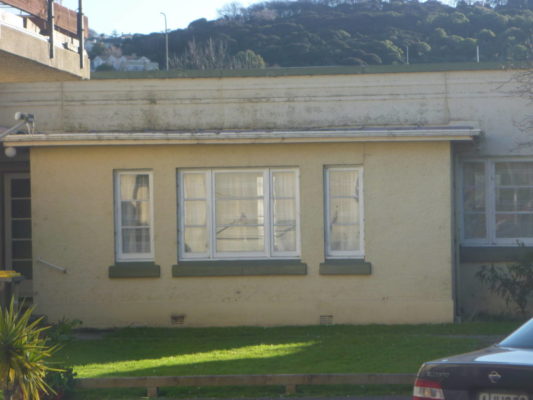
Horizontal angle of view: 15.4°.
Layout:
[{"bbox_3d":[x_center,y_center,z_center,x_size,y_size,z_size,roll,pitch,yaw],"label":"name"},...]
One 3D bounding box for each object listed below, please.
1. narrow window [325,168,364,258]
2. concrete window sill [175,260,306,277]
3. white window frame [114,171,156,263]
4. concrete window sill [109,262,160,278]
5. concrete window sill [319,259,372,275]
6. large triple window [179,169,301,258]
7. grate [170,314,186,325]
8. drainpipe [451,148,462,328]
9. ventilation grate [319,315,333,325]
[{"bbox_3d":[1.296,0.198,32.700,0.672,1.558,0.120,-1,2,10],"label":"narrow window"},{"bbox_3d":[-0.439,1.158,32.963,2.289,0.243,0.220,-1,2,10],"label":"concrete window sill"},{"bbox_3d":[-2.230,0.259,33.322,0.679,1.561,0.120,-1,2,10],"label":"white window frame"},{"bbox_3d":[-2.216,1.199,33.277,0.885,0.247,0.220,-1,2,10],"label":"concrete window sill"},{"bbox_3d":[1.321,1.127,32.653,0.860,0.240,0.220,-1,2,10],"label":"concrete window sill"},{"bbox_3d":[-0.452,0.226,33.008,2.096,1.558,0.120,-1,2,10],"label":"large triple window"},{"bbox_3d":[-1.485,2.012,33.143,0.231,0.155,0.050,-1,2,10],"label":"grate"},{"bbox_3d":[3.205,0.567,32.863,0.092,2.953,0.090,-1,2,10],"label":"drainpipe"},{"bbox_3d":[1.002,1.985,32.704,0.214,0.138,0.050,-1,2,10],"label":"ventilation grate"}]

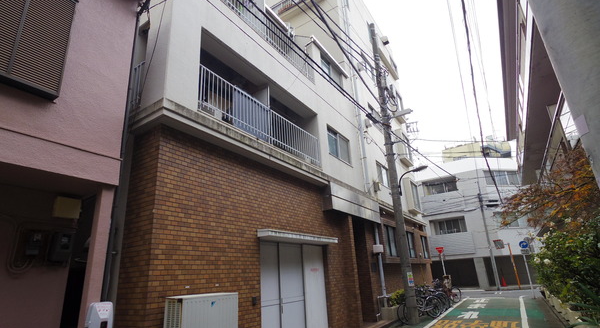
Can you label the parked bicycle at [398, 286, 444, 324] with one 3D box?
[{"bbox_3d":[3.934,4.576,10.314,1.750,1.060,0.580,4,-20,-18],"label":"parked bicycle"}]

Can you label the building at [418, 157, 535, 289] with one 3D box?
[{"bbox_3d":[13.941,4.874,24.979,8.600,9.200,7.200,-12,-21,25],"label":"building"}]

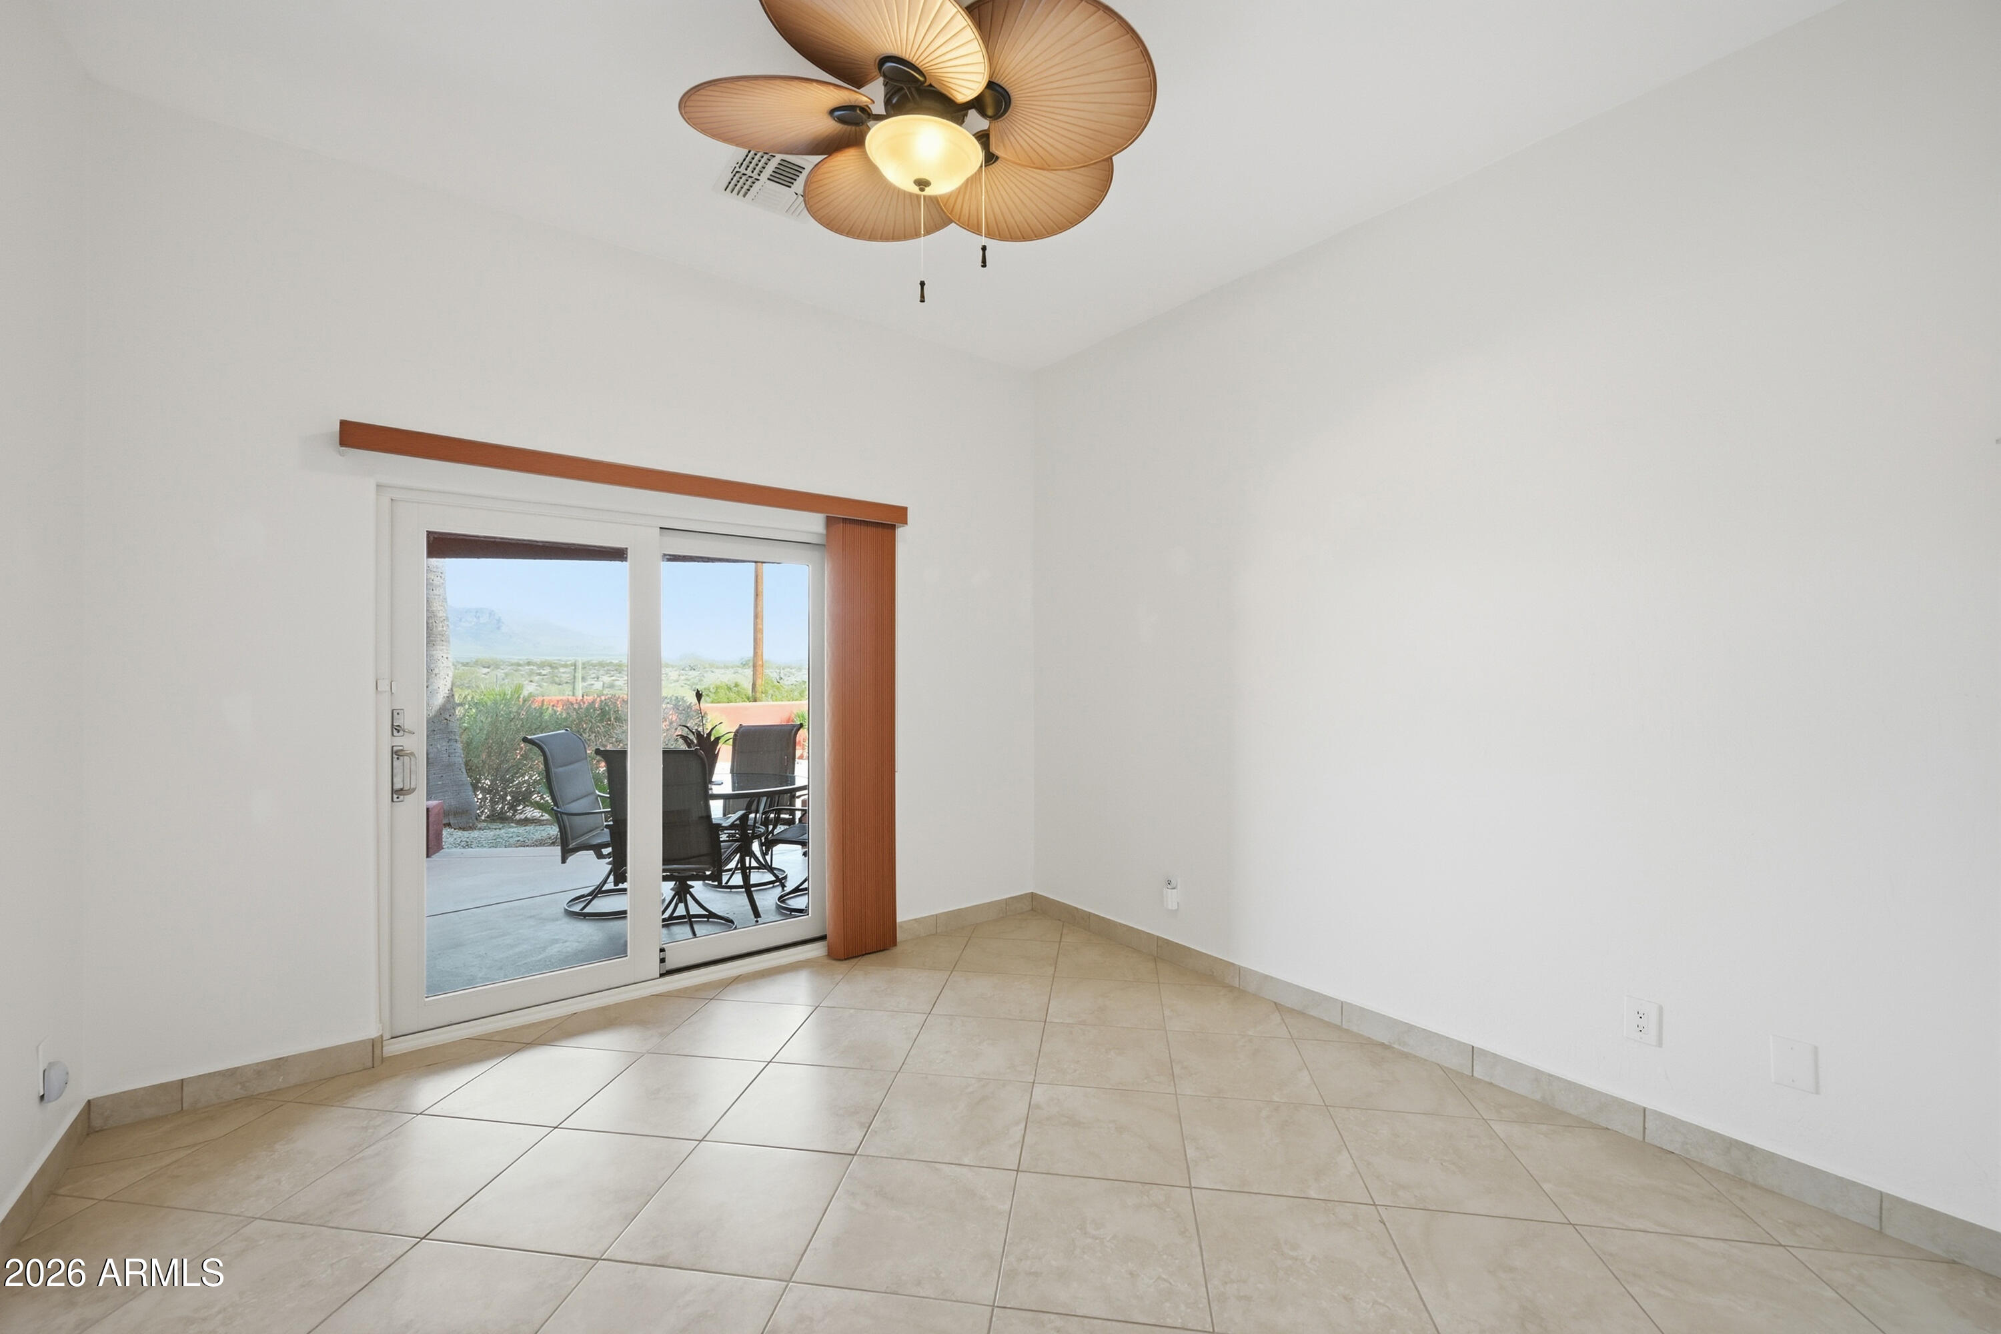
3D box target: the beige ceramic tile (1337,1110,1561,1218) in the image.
[{"bbox_3d":[1.215,1.382,2.179,0.454,0.010,0.454,0,-1,8],"label":"beige ceramic tile"}]

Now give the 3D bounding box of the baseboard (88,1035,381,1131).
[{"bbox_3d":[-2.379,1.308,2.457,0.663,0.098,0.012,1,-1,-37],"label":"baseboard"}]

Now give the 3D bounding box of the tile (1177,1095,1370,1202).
[{"bbox_3d":[0.762,1.380,2.243,0.454,0.010,0.454,0,-1,8],"label":"tile"}]

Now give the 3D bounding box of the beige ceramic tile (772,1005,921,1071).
[{"bbox_3d":[-0.535,1.378,2.888,0.454,0.010,0.454,0,-1,8],"label":"beige ceramic tile"}]

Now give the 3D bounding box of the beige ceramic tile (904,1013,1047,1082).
[{"bbox_3d":[-0.081,1.383,2.828,0.457,0.010,0.457,0,-1,8],"label":"beige ceramic tile"}]

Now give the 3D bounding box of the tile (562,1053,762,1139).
[{"bbox_3d":[-1.054,1.373,2.501,0.457,0.010,0.457,0,-1,8],"label":"tile"}]

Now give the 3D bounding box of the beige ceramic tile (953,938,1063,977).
[{"bbox_3d":[0.046,1.394,3.737,0.457,0.010,0.457,0,-1,8],"label":"beige ceramic tile"}]

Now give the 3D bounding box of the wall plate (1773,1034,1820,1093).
[{"bbox_3d":[2.069,1.034,2.024,0.007,0.121,0.082,1,-1,-37],"label":"wall plate"}]

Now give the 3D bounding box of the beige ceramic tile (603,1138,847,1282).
[{"bbox_3d":[-0.663,1.369,1.981,0.454,0.010,0.454,0,-1,8],"label":"beige ceramic tile"}]

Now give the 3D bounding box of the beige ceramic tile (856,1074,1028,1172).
[{"bbox_3d":[-0.145,1.378,2.374,0.457,0.010,0.457,0,-1,8],"label":"beige ceramic tile"}]

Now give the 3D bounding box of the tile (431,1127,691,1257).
[{"bbox_3d":[-1.121,1.375,2.052,0.456,0.012,0.456,0,0,8],"label":"tile"}]

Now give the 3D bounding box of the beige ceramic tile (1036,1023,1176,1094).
[{"bbox_3d":[0.373,1.385,2.764,0.457,0.010,0.457,0,-1,8],"label":"beige ceramic tile"}]

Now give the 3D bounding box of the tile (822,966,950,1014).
[{"bbox_3d":[-0.472,1.386,3.346,0.457,0.010,0.457,0,-1,8],"label":"tile"}]

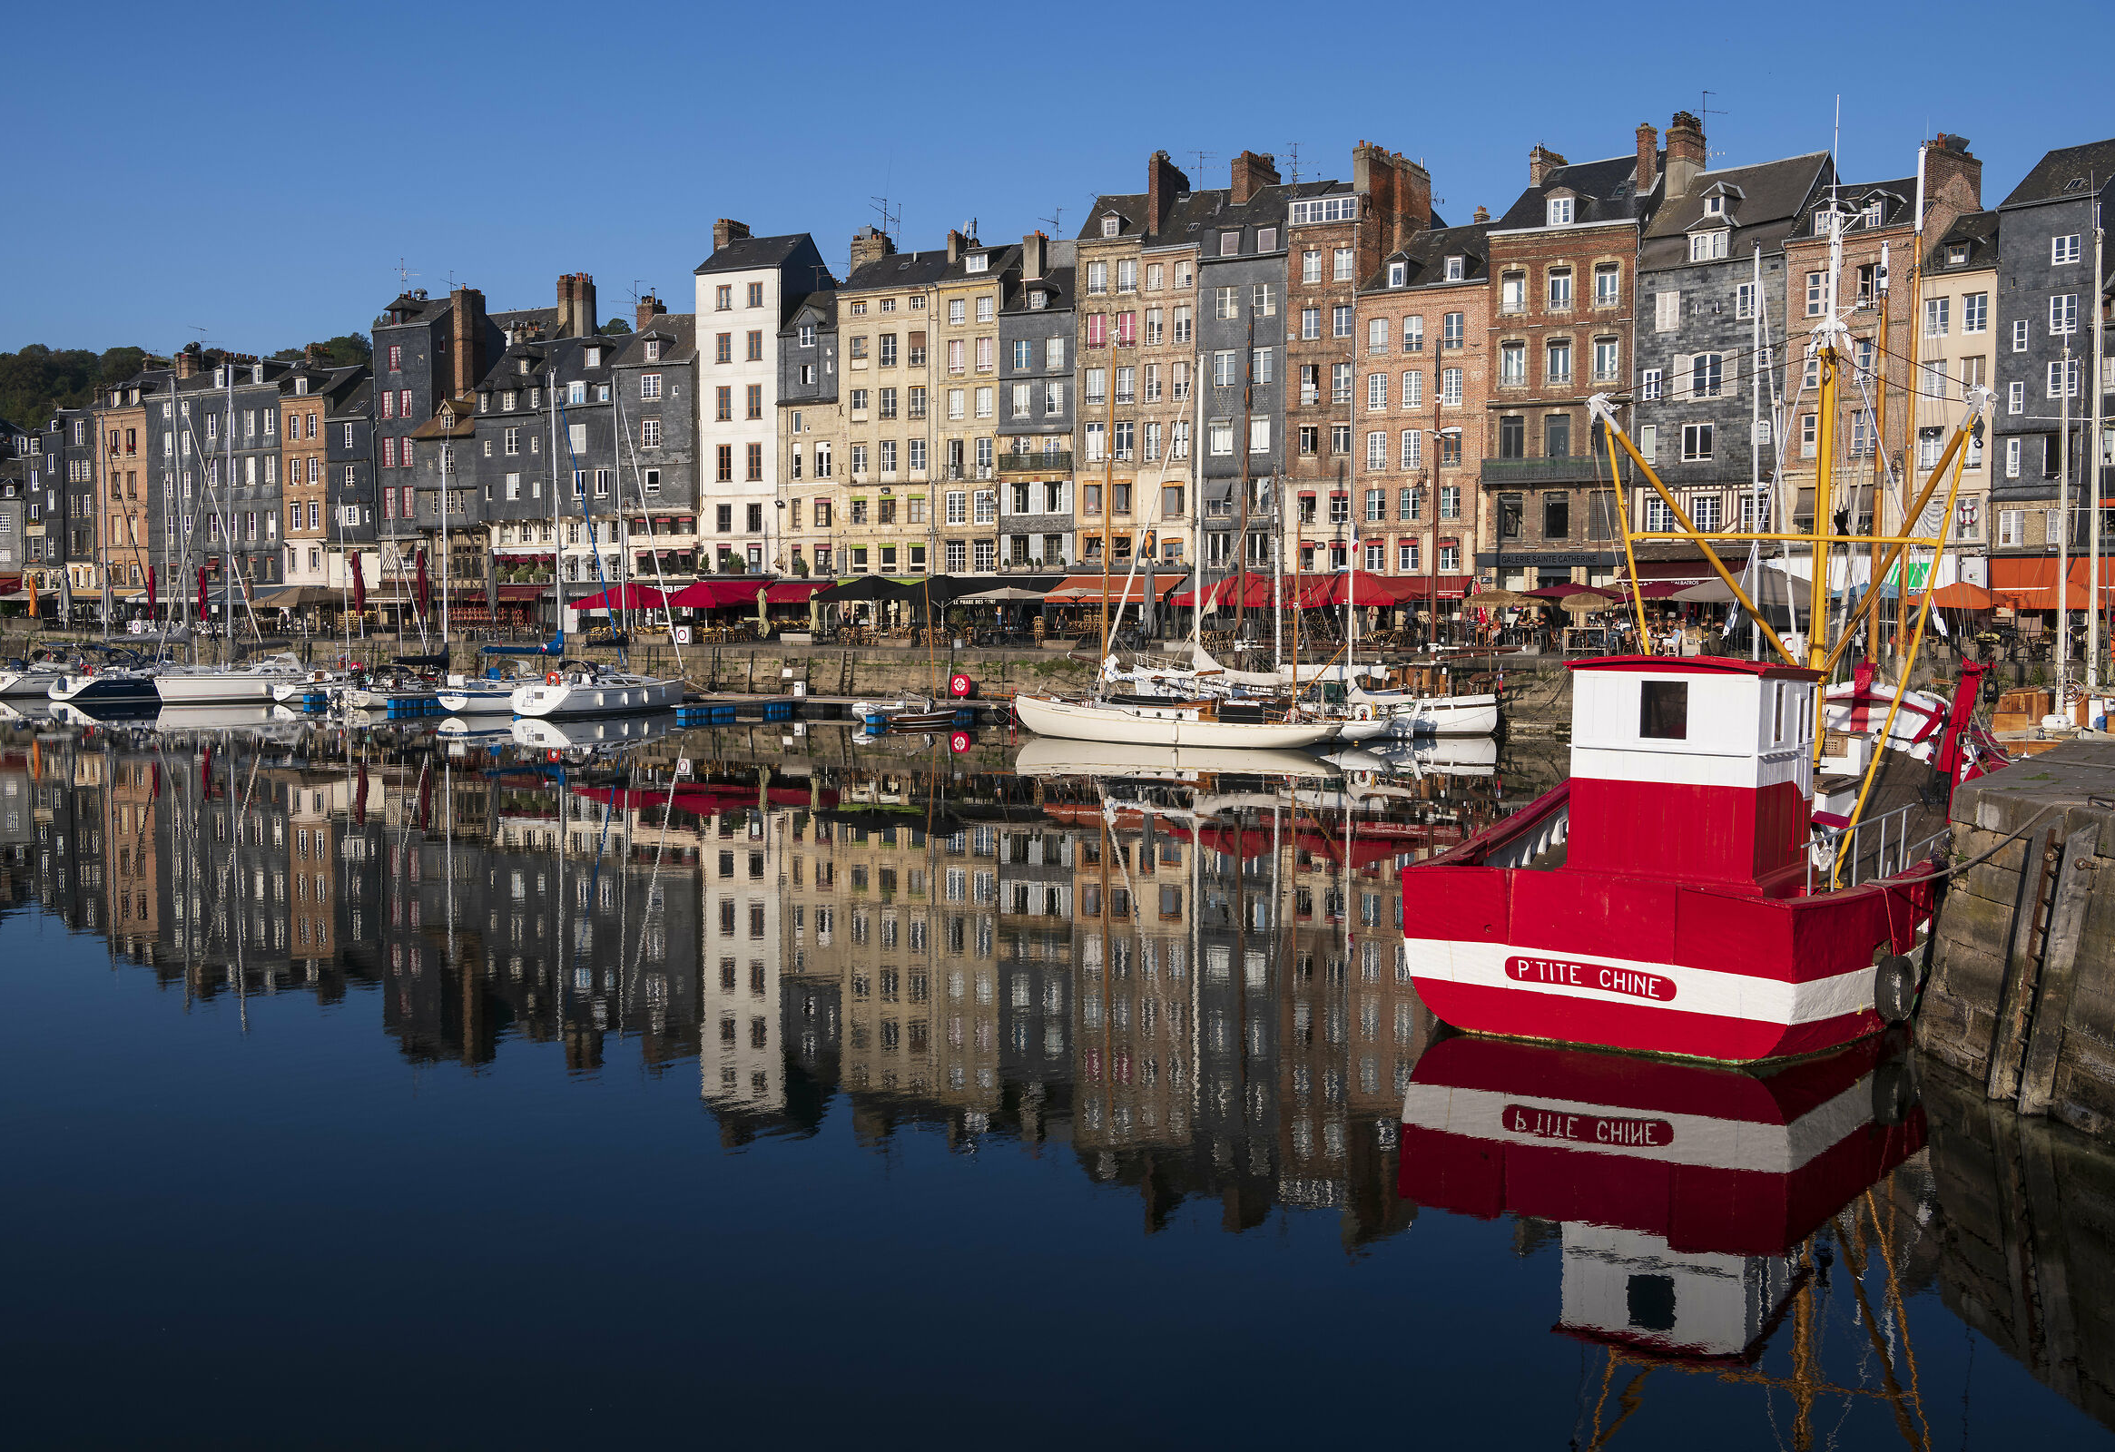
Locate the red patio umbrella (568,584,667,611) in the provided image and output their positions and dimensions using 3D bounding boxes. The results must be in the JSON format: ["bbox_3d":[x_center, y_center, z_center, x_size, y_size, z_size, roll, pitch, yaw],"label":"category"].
[{"bbox_3d":[-23.259,-6.873,103.112,4.229,1.339,2.996,2,4,26],"label":"red patio umbrella"}]

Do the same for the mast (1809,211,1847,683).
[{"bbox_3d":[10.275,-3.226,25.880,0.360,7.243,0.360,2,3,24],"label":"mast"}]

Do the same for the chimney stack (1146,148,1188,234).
[{"bbox_3d":[5.832,-27.233,100.232,0.522,4.281,3.649,2,4,29],"label":"chimney stack"}]

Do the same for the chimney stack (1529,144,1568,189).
[{"bbox_3d":[23.063,-25.994,90.661,0.553,2.053,3.035,2,4,36],"label":"chimney stack"}]

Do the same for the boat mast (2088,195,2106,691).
[{"bbox_3d":[26.645,-7.118,49.677,0.250,12.760,0.250,2,4,29],"label":"boat mast"}]

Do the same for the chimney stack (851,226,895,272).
[{"bbox_3d":[-10.465,-27.165,110.506,2.165,2.243,1.374,2,4,29],"label":"chimney stack"}]

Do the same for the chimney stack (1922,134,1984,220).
[{"bbox_3d":[35.035,-21.514,76.079,4.463,3.164,0.600,-2,4,-39],"label":"chimney stack"}]

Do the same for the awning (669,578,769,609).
[{"bbox_3d":[-17.674,-6.810,100.948,3.531,1.392,4.055,2,4,26],"label":"awning"}]

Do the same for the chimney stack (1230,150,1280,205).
[{"bbox_3d":[10.314,-27.871,100.036,0.874,2.684,4.316,2,4,29],"label":"chimney stack"}]

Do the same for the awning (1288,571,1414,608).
[{"bbox_3d":[12.863,-5.968,84.839,4.750,1.550,3.200,2,4,28],"label":"awning"}]

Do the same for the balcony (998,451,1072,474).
[{"bbox_3d":[-1.027,-13.212,97.216,4.009,1.042,0.700,2,4,28],"label":"balcony"}]

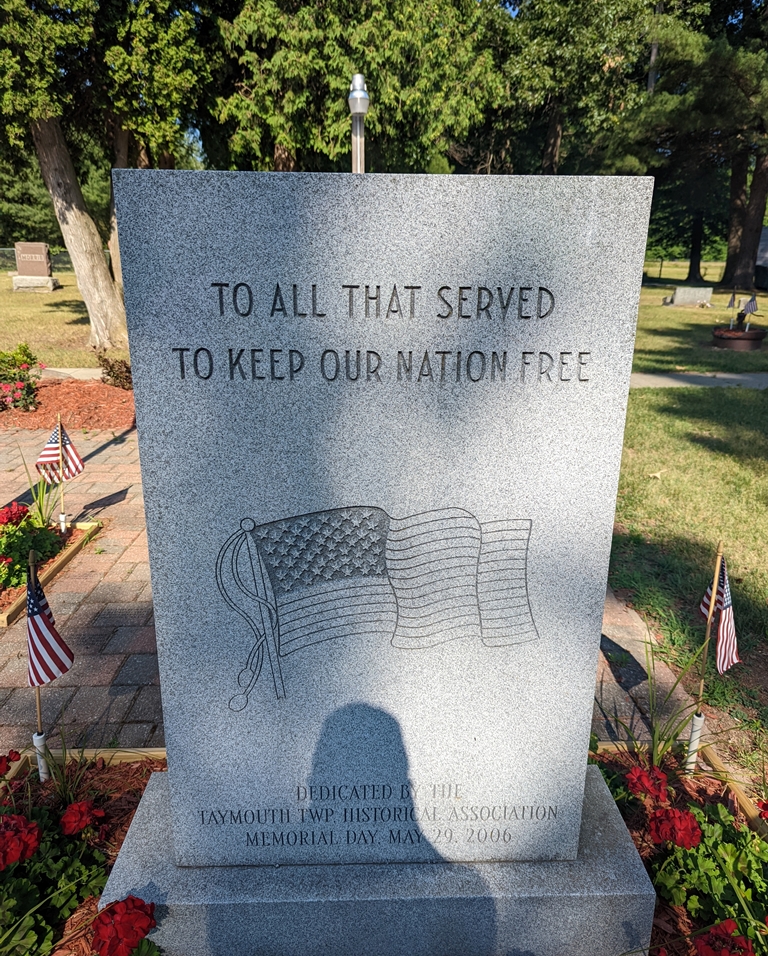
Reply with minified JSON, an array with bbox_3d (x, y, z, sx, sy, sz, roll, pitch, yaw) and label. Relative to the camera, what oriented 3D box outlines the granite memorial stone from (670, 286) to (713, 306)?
[{"bbox_3d":[8.930,-5.254,20.500,1.050,0.500,0.270,1,17,0],"label":"granite memorial stone"}]

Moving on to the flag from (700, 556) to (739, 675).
[{"bbox_3d":[0.871,0.362,1.843,0.100,0.315,0.090,8,19,22],"label":"flag"}]

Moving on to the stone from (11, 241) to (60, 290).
[{"bbox_3d":[-9.391,-5.696,19.100,1.070,1.200,0.400,2,17,3],"label":"stone"}]

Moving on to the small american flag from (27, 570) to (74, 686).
[{"bbox_3d":[-0.832,0.379,1.768,0.118,0.300,0.090,-6,19,-22],"label":"small american flag"}]

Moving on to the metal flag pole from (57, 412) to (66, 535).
[{"bbox_3d":[-1.587,-0.017,3.488,0.034,0.610,0.034,5,15,0],"label":"metal flag pole"}]

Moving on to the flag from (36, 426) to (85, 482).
[{"bbox_3d":[-1.596,-0.114,3.482,0.240,0.290,0.110,-3,18,-11],"label":"flag"}]

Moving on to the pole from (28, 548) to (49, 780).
[{"bbox_3d":[-0.885,0.495,1.817,0.034,0.661,0.034,4,15,0],"label":"pole"}]

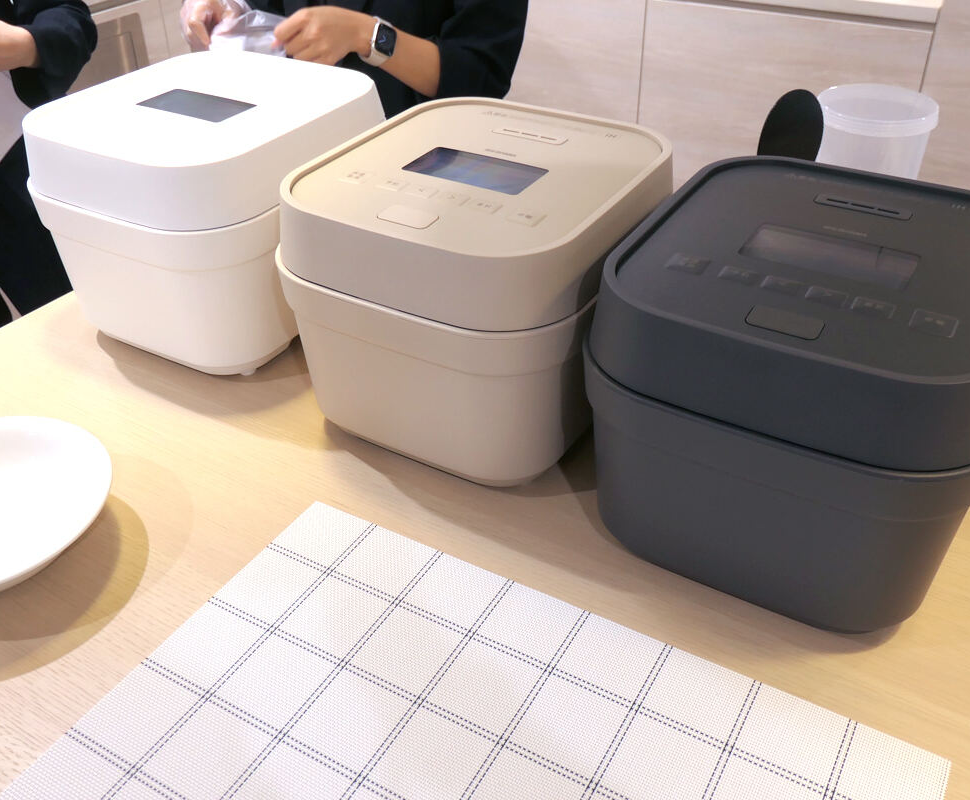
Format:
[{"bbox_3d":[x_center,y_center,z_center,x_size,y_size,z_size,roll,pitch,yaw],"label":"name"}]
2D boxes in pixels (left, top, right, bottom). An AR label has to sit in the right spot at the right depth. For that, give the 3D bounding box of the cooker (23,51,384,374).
[{"bbox_3d":[-0.251,-0.183,0.782,0.260,0.208,0.284,19,41,24],"label":"cooker"}]

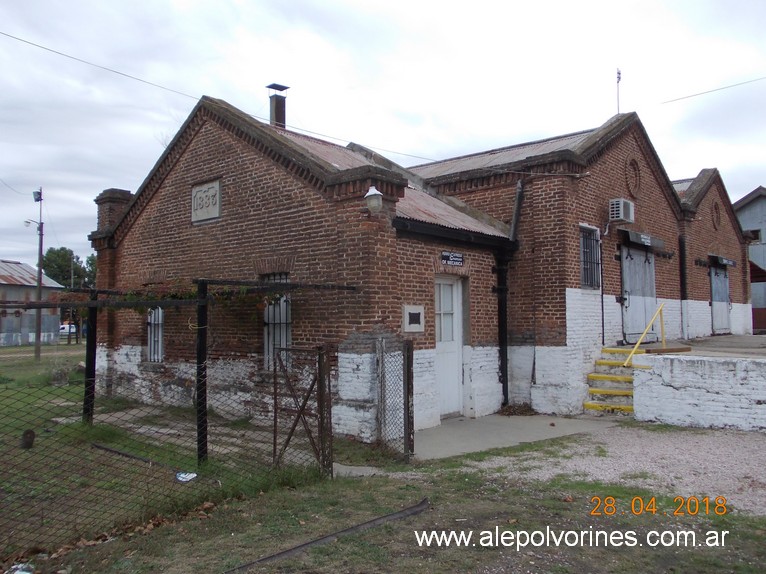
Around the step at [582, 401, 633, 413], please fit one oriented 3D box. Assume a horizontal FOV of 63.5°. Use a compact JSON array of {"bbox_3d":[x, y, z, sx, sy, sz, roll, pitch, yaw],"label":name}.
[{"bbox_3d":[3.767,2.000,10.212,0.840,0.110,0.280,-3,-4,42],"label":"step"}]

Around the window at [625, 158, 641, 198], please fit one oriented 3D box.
[{"bbox_3d":[5.356,-2.395,13.367,0.150,0.900,0.900,-3,-4,42],"label":"window"}]

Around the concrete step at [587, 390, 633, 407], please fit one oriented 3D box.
[{"bbox_3d":[3.888,1.834,10.356,0.840,0.180,0.280,-3,-4,42],"label":"concrete step"}]

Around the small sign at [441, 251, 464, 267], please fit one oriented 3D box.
[{"bbox_3d":[1.133,-0.432,9.937,0.030,0.215,0.600,-3,-4,42],"label":"small sign"}]

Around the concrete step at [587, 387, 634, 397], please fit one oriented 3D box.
[{"bbox_3d":[3.887,1.789,10.358,0.840,0.100,0.280,-3,-4,42],"label":"concrete step"}]

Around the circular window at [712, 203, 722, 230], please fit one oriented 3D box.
[{"bbox_3d":[9.859,-2.087,18.395,0.150,0.870,0.870,-3,-4,42],"label":"circular window"}]

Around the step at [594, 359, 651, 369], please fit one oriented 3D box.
[{"bbox_3d":[4.140,1.351,10.665,0.880,0.100,0.280,-3,-4,42],"label":"step"}]

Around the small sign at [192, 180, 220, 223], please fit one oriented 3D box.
[{"bbox_3d":[-3.078,-1.509,10.853,0.860,0.650,0.080,-3,-4,42],"label":"small sign"}]

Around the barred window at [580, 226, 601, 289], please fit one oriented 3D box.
[{"bbox_3d":[3.840,-0.525,11.542,0.130,1.070,0.830,-3,-4,42],"label":"barred window"}]

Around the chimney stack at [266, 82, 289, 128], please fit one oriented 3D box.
[{"bbox_3d":[-2.190,-3.722,12.917,0.300,0.950,0.400,-3,-4,42],"label":"chimney stack"}]

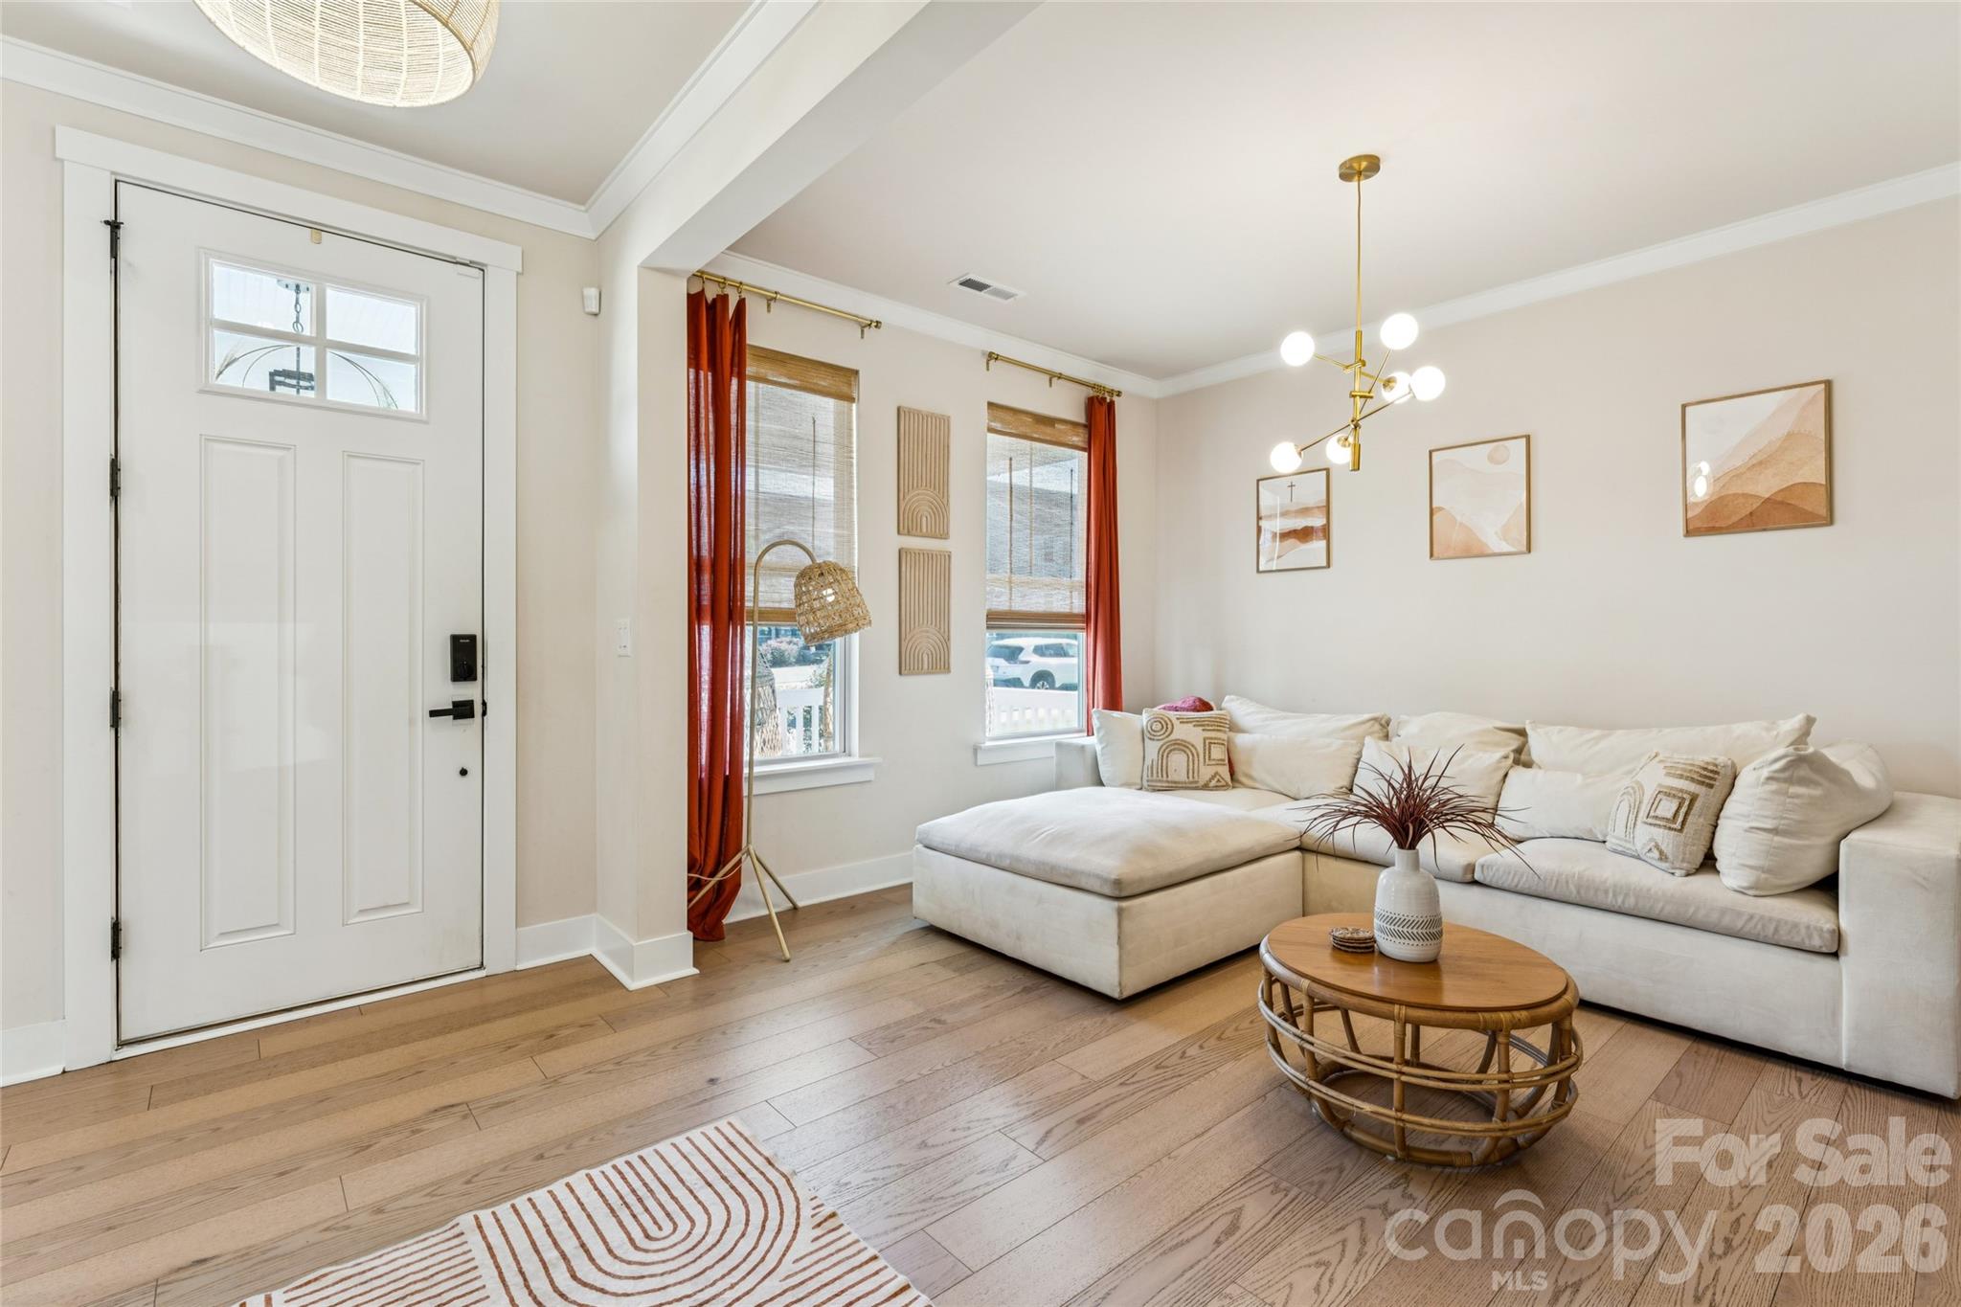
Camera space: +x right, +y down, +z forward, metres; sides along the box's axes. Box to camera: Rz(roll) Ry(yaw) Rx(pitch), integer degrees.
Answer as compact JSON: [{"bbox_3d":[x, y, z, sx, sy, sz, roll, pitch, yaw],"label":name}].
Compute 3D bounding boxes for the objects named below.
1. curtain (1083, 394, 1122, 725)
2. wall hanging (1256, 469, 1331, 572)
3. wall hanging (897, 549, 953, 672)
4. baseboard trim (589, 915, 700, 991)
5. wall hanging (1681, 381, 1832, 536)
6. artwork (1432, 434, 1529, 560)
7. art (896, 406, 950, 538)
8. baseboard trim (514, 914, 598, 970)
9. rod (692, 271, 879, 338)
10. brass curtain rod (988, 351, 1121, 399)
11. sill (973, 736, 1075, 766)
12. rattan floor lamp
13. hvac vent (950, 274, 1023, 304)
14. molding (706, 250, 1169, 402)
[{"bbox_3d":[0.723,-0.186,5.109,0.290,2.620,0.120,0,1,-41],"label":"curtain"},{"bbox_3d":[1.740,-0.739,4.876,0.025,0.545,0.445,0,1,-41],"label":"wall hanging"},{"bbox_3d":[-0.268,-0.201,4.253,0.314,0.601,0.018,0,1,-40],"label":"wall hanging"},{"bbox_3d":[-1.212,1.045,3.149,0.237,0.150,0.416,0,1,-40],"label":"baseboard trim"},{"bbox_3d":[2.919,-0.720,3.286,0.020,0.520,0.418,0,1,-40],"label":"wall hanging"},{"bbox_3d":[2.300,-0.707,4.015,0.020,0.519,0.416,0,1,-40],"label":"artwork"},{"bbox_3d":[-0.272,-0.867,4.237,0.306,0.611,0.018,0,1,-40],"label":"art"},{"bbox_3d":[-1.540,1.043,3.158,0.260,0.150,0.022,0,1,-40],"label":"baseboard trim"},{"bbox_3d":[-0.874,-1.510,3.743,1.050,0.070,0.090,0,1,-41],"label":"rod"},{"bbox_3d":[0.417,-1.521,4.867,1.070,0.070,0.090,0,1,-41],"label":"brass curtain rod"},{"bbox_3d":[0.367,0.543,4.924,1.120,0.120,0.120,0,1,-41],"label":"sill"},{"bbox_3d":[-0.863,0.330,3.556,0.860,1.630,0.620,0,1,-8],"label":"rattan floor lamp"},{"bbox_3d":[0.035,-1.630,3.924,0.343,0.020,0.138,0,1,-40],"label":"hvac vent"},{"bbox_3d":[-0.056,-1.607,4.366,3.148,0.080,0.080,0,1,-40],"label":"molding"}]

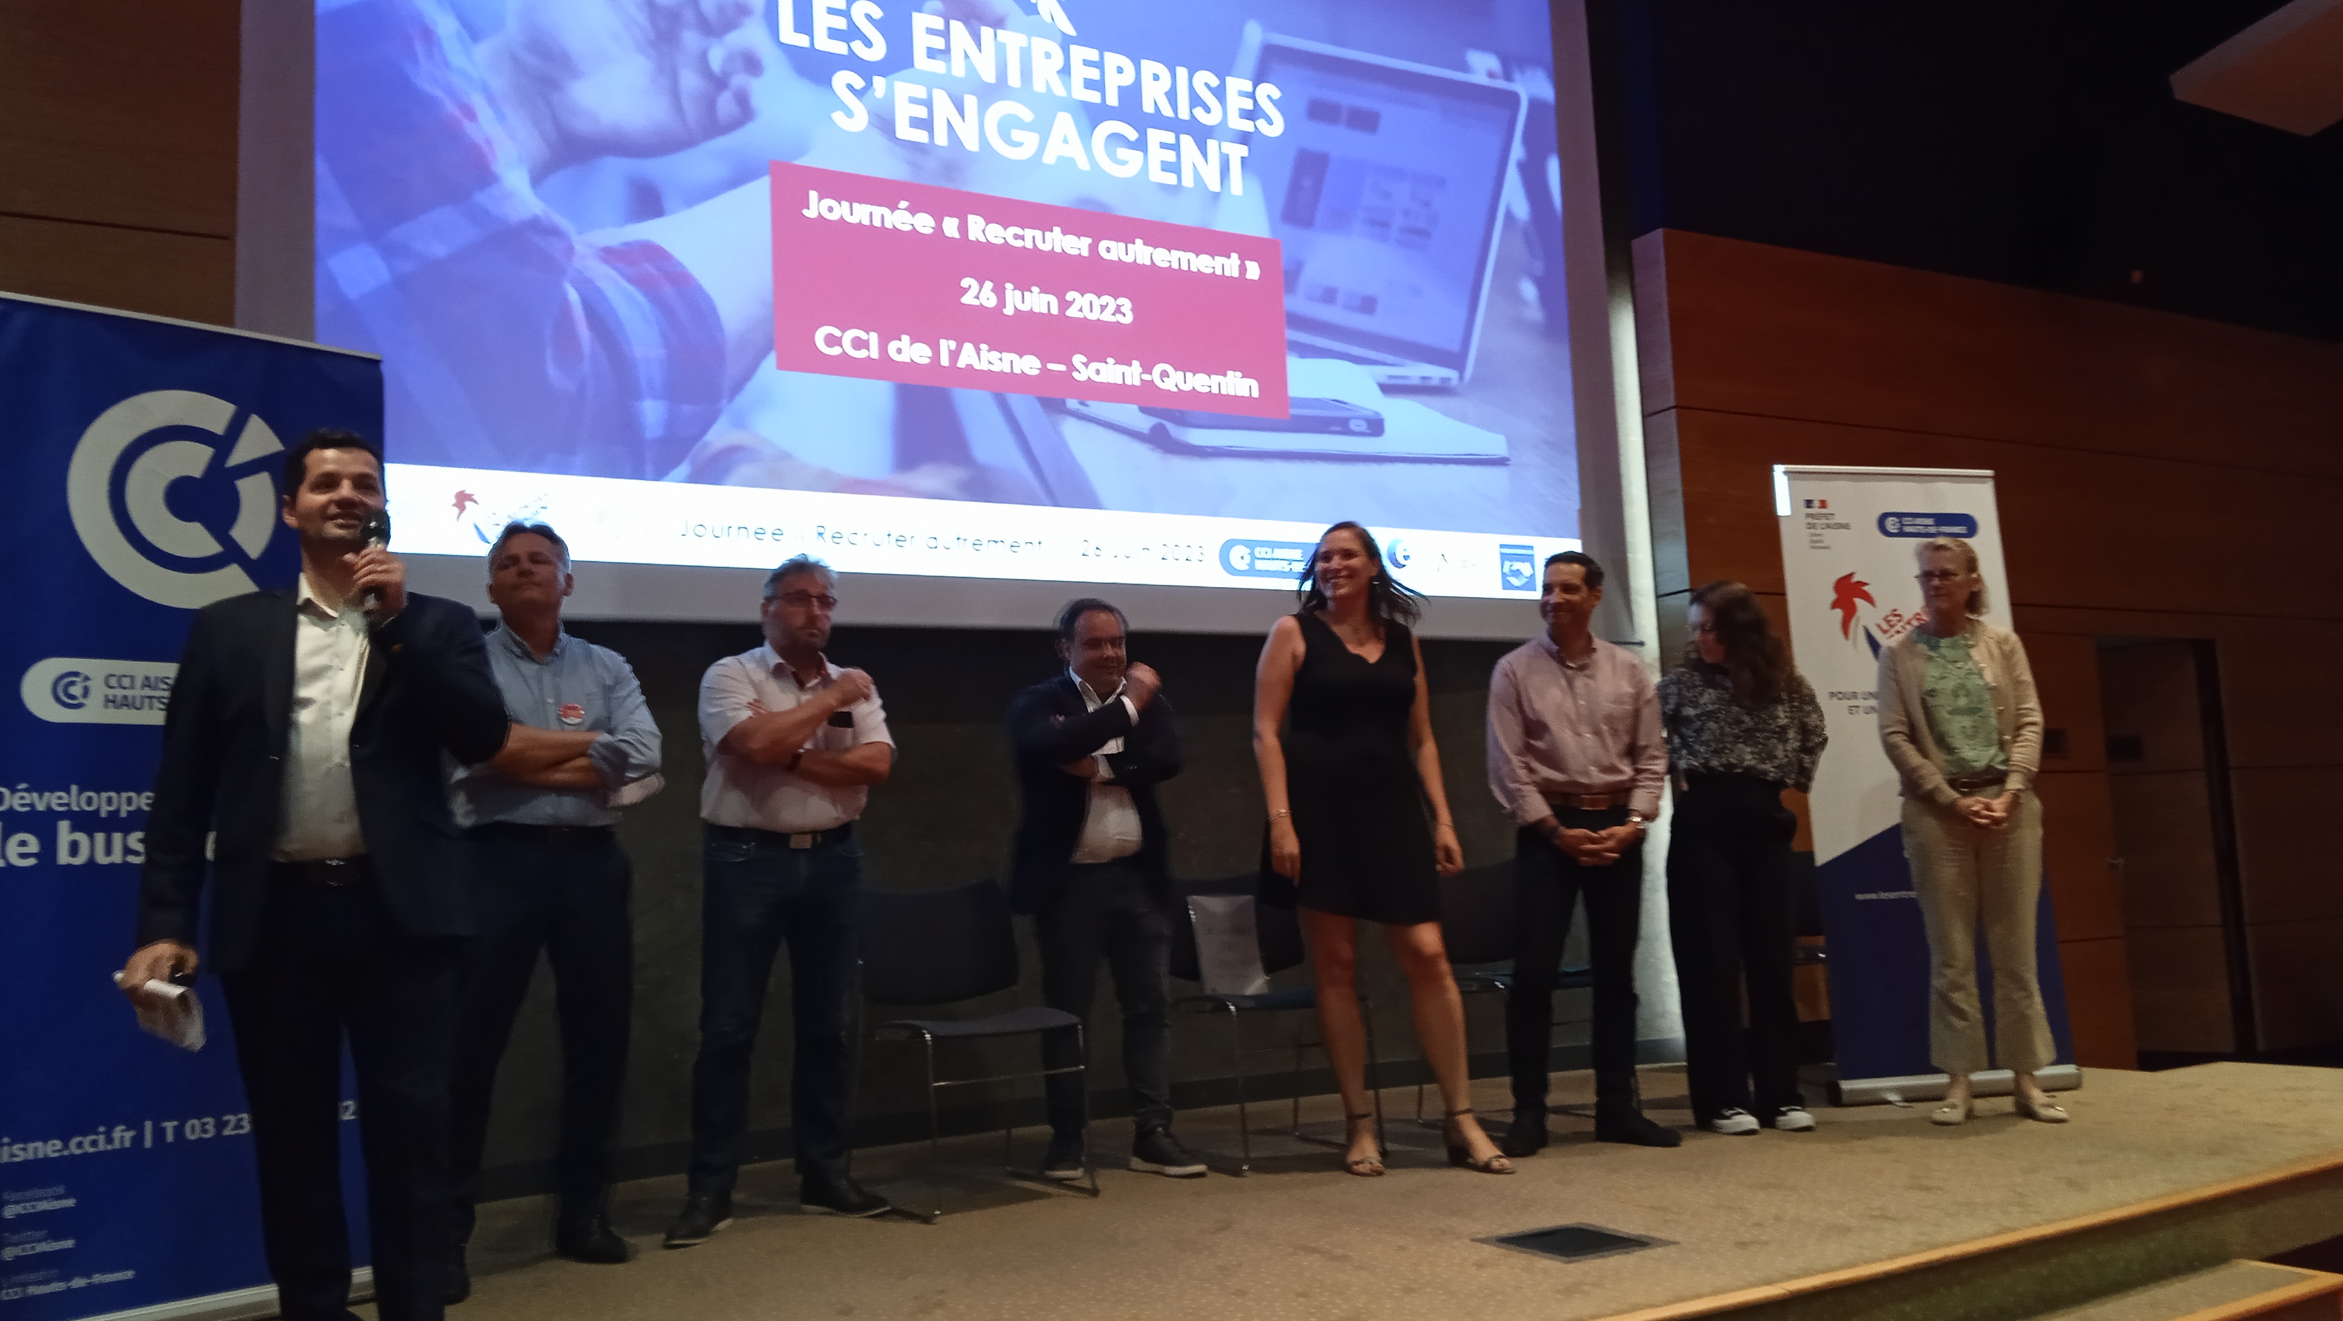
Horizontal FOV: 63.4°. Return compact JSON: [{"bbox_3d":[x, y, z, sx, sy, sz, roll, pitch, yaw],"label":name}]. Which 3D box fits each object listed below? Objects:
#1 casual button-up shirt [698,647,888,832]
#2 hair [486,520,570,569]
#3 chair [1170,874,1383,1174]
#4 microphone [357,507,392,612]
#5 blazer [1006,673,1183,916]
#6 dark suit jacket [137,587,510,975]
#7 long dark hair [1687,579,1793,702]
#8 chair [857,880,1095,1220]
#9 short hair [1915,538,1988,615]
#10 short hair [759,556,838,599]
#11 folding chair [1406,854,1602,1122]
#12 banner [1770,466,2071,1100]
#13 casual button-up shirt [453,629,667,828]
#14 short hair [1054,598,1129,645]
[{"bbox_3d":[-1.001,0.212,5.042,0.480,0.500,0.340,1,-7,-28],"label":"casual button-up shirt"},{"bbox_3d":[-1.542,-0.261,4.547,0.180,0.145,0.200,0,-7,-19],"label":"hair"},{"bbox_3d":[0.274,1.054,5.686,0.500,0.820,0.580,0,-7,-24],"label":"chair"},{"bbox_3d":[-1.386,-0.173,3.296,0.055,0.200,0.055,0,-34,-23],"label":"microphone"},{"bbox_3d":[-0.222,0.388,5.541,0.490,0.700,0.360,0,-7,-24],"label":"blazer"},{"bbox_3d":[-1.511,0.211,3.390,0.600,0.690,0.400,0,-7,-25],"label":"dark suit jacket"},{"bbox_3d":[1.778,-0.060,5.929,0.260,0.380,0.260,3,-8,-39],"label":"long dark hair"},{"bbox_3d":[-0.553,1.037,5.204,0.500,0.830,0.550,1,-7,-32],"label":"chair"},{"bbox_3d":[2.459,-0.268,5.989,0.220,0.240,0.180,3,-8,-39],"label":"short hair"},{"bbox_3d":[-1.008,-0.211,5.151,0.170,0.150,0.195,2,-8,-35],"label":"short hair"},{"bbox_3d":[1.118,1.052,6.012,0.500,0.820,0.580,0,-7,-23],"label":"folding chair"},{"bbox_3d":[2.559,0.386,6.441,0.860,2.130,0.200,-1,-10,-10],"label":"banner"},{"bbox_3d":[-1.459,0.163,4.490,0.470,0.500,0.310,0,-7,-25],"label":"casual button-up shirt"},{"bbox_3d":[-0.239,-0.110,5.709,0.175,0.160,0.195,1,-7,-29],"label":"short hair"}]

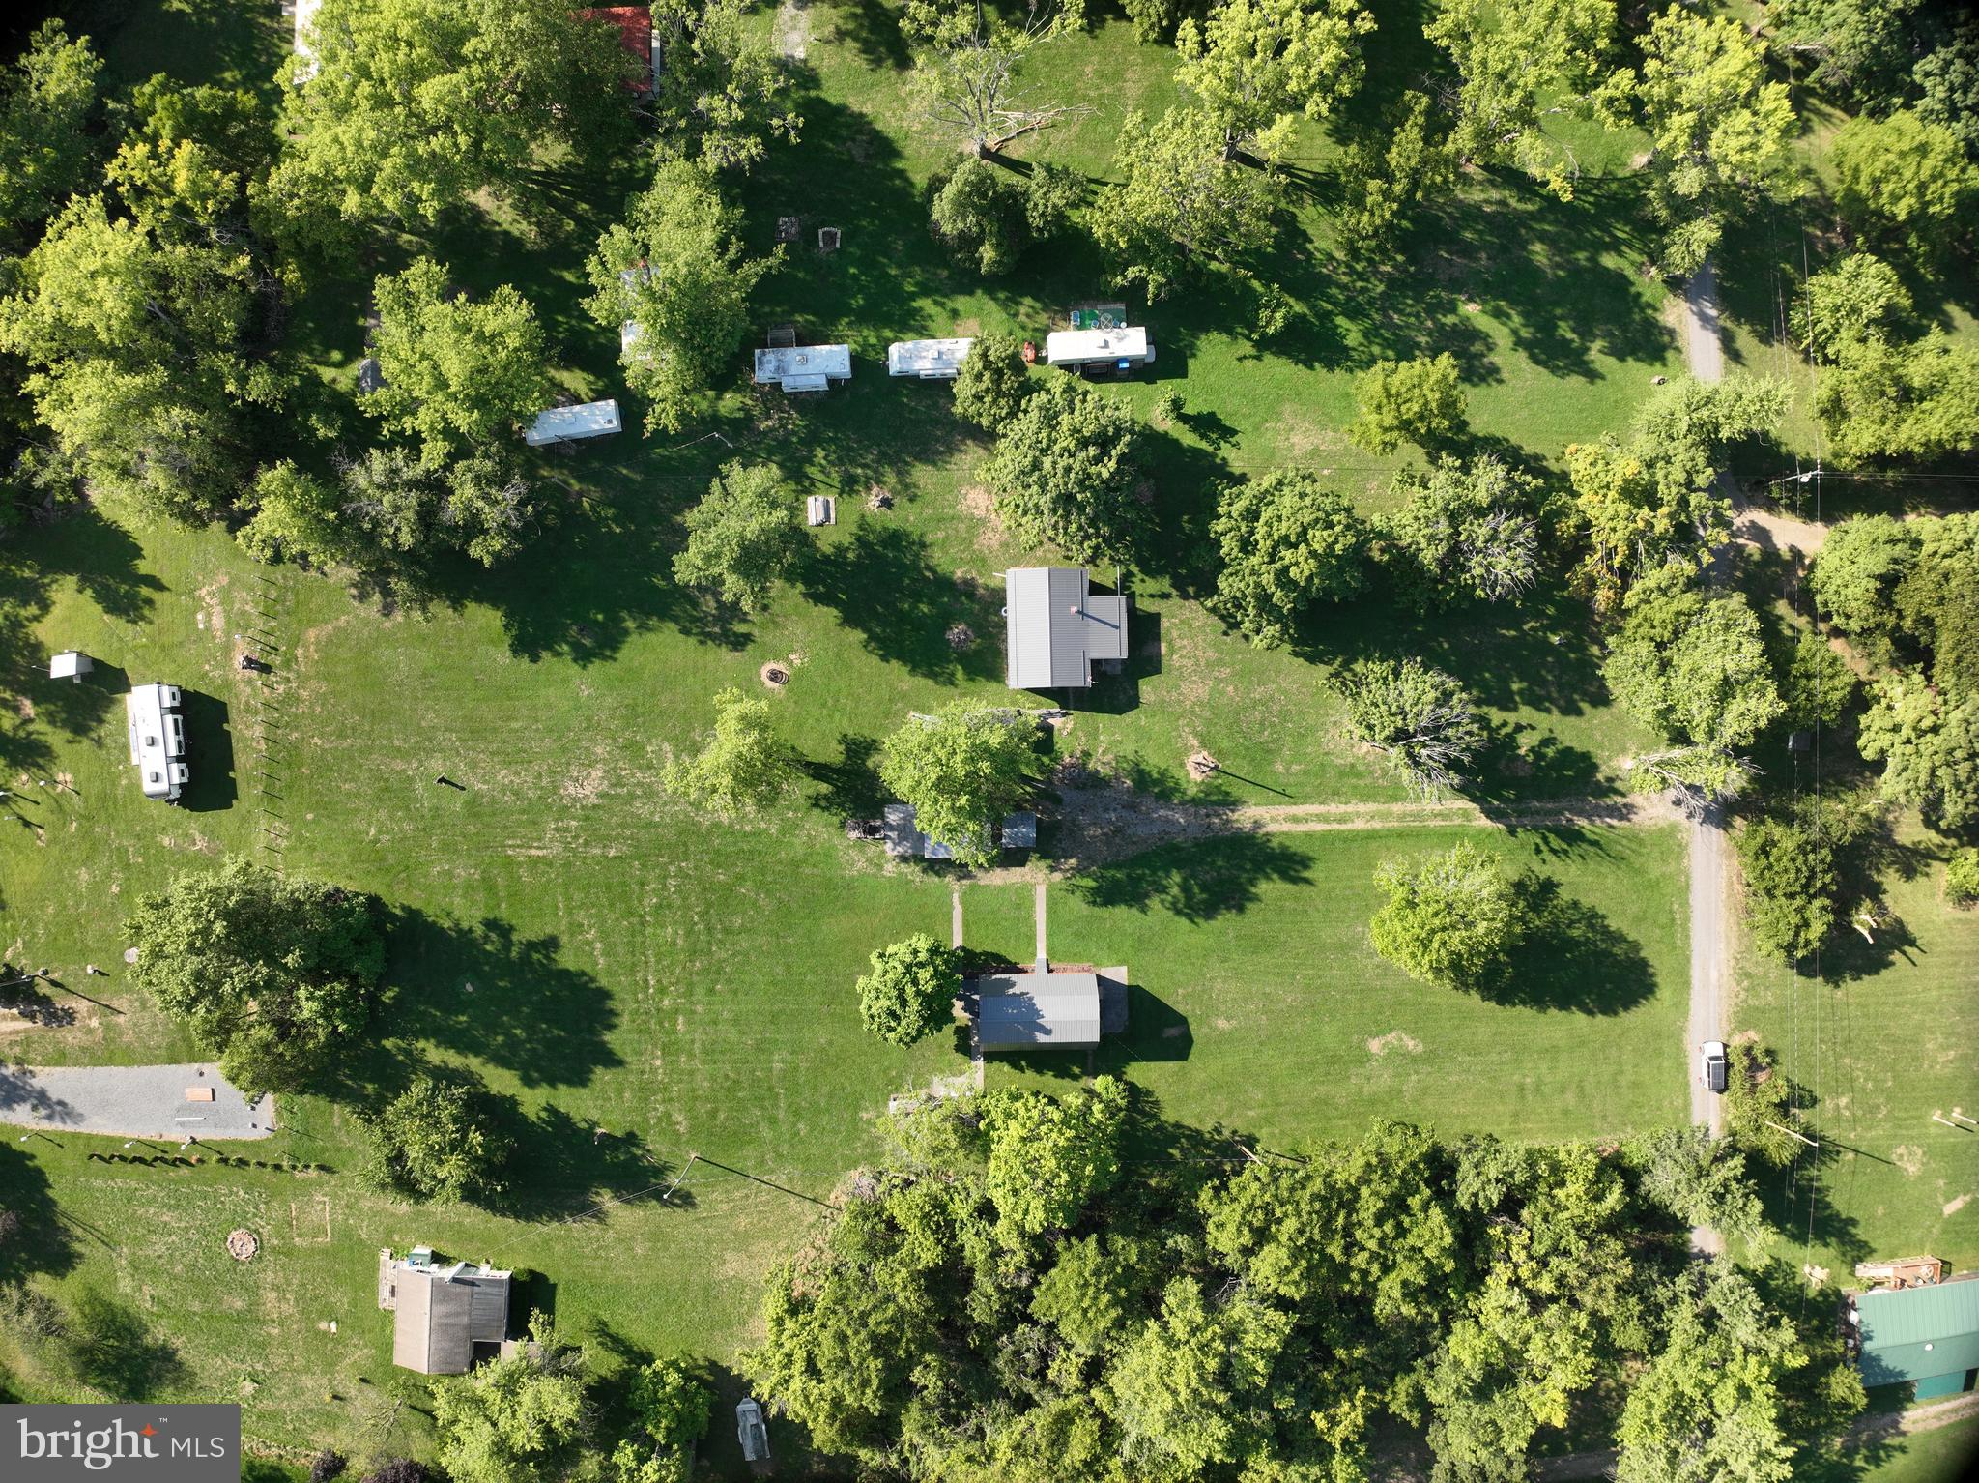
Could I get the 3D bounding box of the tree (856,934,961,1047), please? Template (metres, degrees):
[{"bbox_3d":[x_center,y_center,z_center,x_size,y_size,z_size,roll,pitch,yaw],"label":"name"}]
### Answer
[{"bbox_3d":[-6.900,21.000,117.800,9.000,11.500,9.000,0,90,0],"label":"tree"}]

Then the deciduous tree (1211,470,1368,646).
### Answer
[{"bbox_3d":[25.200,-15.400,115.750,12.700,14.500,14.400,0,90,0],"label":"deciduous tree"}]

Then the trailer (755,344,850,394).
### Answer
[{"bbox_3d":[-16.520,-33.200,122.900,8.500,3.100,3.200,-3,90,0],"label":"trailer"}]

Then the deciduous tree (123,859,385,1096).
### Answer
[{"bbox_3d":[-64.600,20.400,121.300,19.800,19.000,19.800,0,90,0],"label":"deciduous tree"}]

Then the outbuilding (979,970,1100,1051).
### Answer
[{"bbox_3d":[4.250,23.800,119.150,10.200,7.600,6.800,0,90,0],"label":"outbuilding"}]

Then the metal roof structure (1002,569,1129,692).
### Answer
[{"bbox_3d":[6.900,-9.850,120.200,10.400,5.600,10.400,0,90,0],"label":"metal roof structure"}]

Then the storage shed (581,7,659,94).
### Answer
[{"bbox_3d":[-33.990,-61.920,124.200,7.000,3.700,7.400,0,90,0],"label":"storage shed"}]

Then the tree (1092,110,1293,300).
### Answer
[{"bbox_3d":[16.100,-43.700,113.500,15.800,16.000,13.500,0,90,0],"label":"tree"}]

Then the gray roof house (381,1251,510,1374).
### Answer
[{"bbox_3d":[-48.970,51.960,125.000,10.600,4.400,9.300,2,90,0],"label":"gray roof house"}]

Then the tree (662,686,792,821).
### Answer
[{"bbox_3d":[-22.934,1.010,121.512,11.255,12.000,11.789,0,90,1],"label":"tree"}]

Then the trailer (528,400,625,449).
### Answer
[{"bbox_3d":[-37.560,-28.740,124.700,8.200,3.000,2.500,-9,90,0],"label":"trailer"}]

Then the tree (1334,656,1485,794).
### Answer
[{"bbox_3d":[35.000,-1.400,115.750,12.000,14.500,11.300,0,90,0],"label":"tree"}]

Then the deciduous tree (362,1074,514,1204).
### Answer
[{"bbox_3d":[-48.296,34.802,121.732,12.664,13.000,10.988,0,90,1],"label":"deciduous tree"}]

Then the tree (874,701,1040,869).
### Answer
[{"bbox_3d":[-2.655,3.656,116.853,13.296,20.500,13.540,0,90,1],"label":"tree"}]

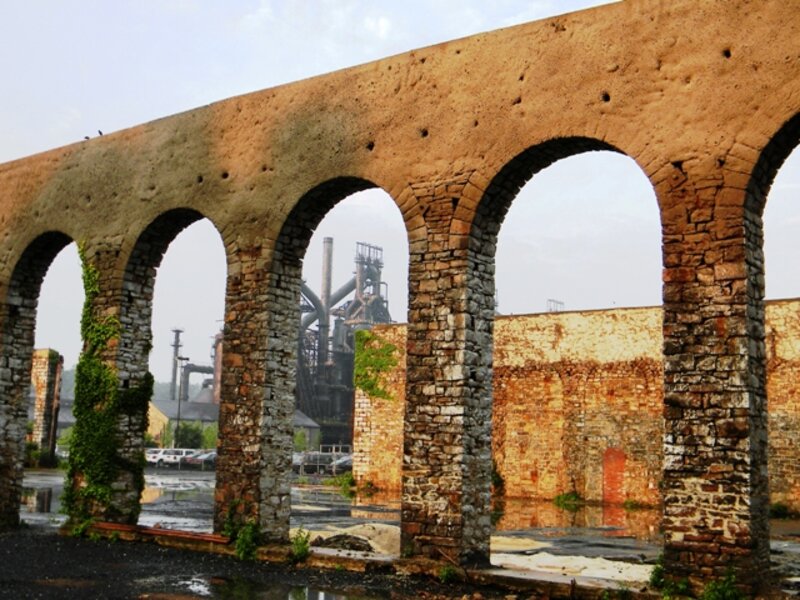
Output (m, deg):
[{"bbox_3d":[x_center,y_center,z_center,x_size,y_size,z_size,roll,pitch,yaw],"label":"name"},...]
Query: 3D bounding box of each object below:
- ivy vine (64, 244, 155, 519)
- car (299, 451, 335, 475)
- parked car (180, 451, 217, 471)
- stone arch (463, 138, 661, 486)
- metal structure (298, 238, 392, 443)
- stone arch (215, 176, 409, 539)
[{"bbox_3d":[-5.872,1.738,19.332,1.248,5.492,0.949,-5,-11,35],"label":"ivy vine"},{"bbox_3d":[-6.419,13.160,76.500,1.900,1.750,4.700,-5,-11,35],"label":"car"},{"bbox_3d":[-16.675,13.551,80.000,1.800,1.500,4.600,-5,-11,35],"label":"parked car"},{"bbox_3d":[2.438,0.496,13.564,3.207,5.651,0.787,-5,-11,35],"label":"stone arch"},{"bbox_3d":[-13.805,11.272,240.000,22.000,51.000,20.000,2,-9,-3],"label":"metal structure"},{"bbox_3d":[-1.309,1.049,16.201,4.050,6.142,0.787,-5,-11,35],"label":"stone arch"}]

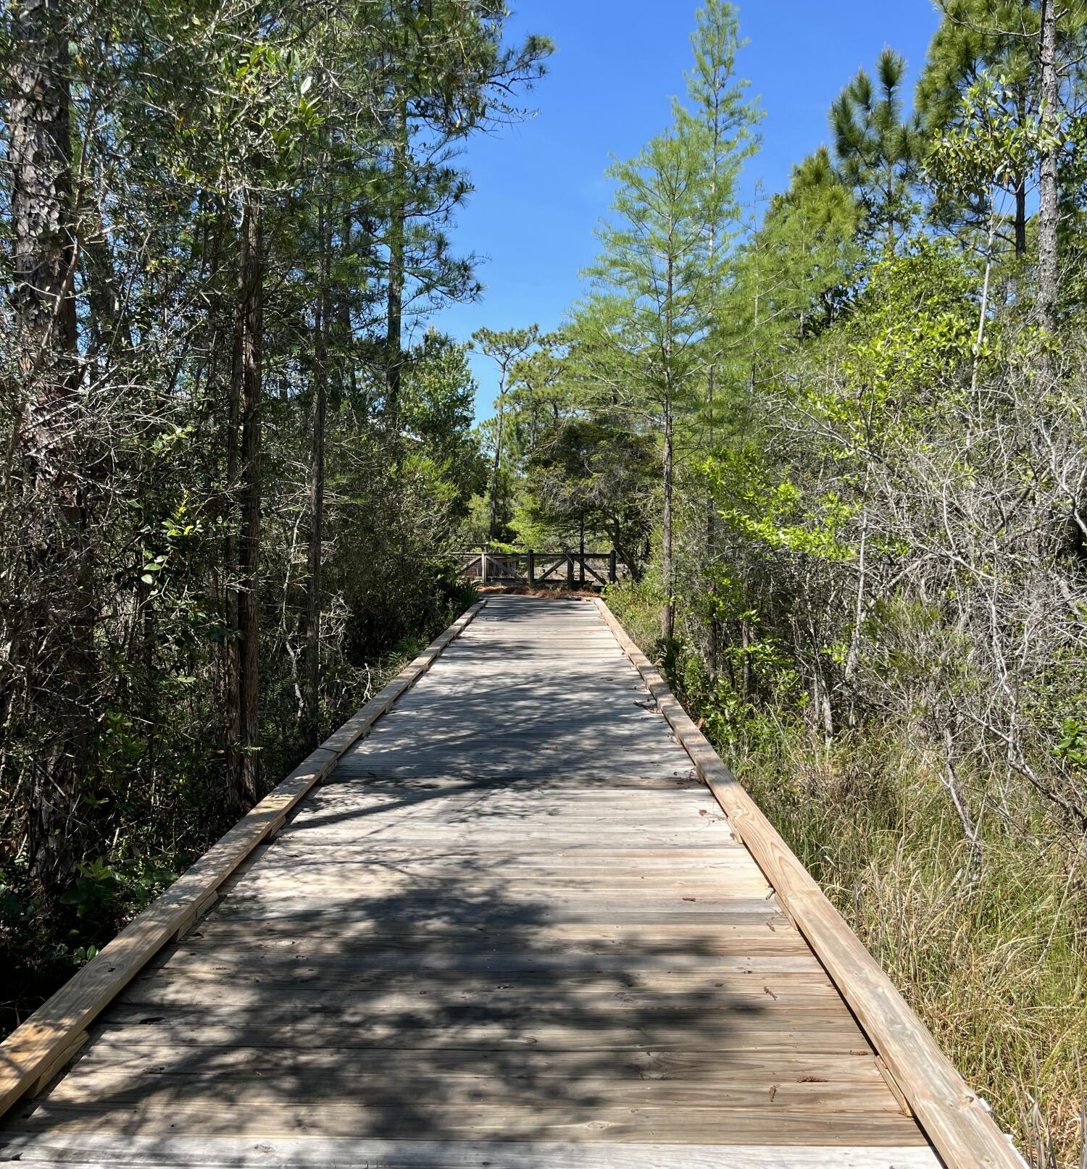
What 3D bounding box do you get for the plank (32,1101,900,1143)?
[{"bbox_3d":[-0.183,1.288,2.562,2.380,0.038,0.143,0,3,1],"label":"plank"}]

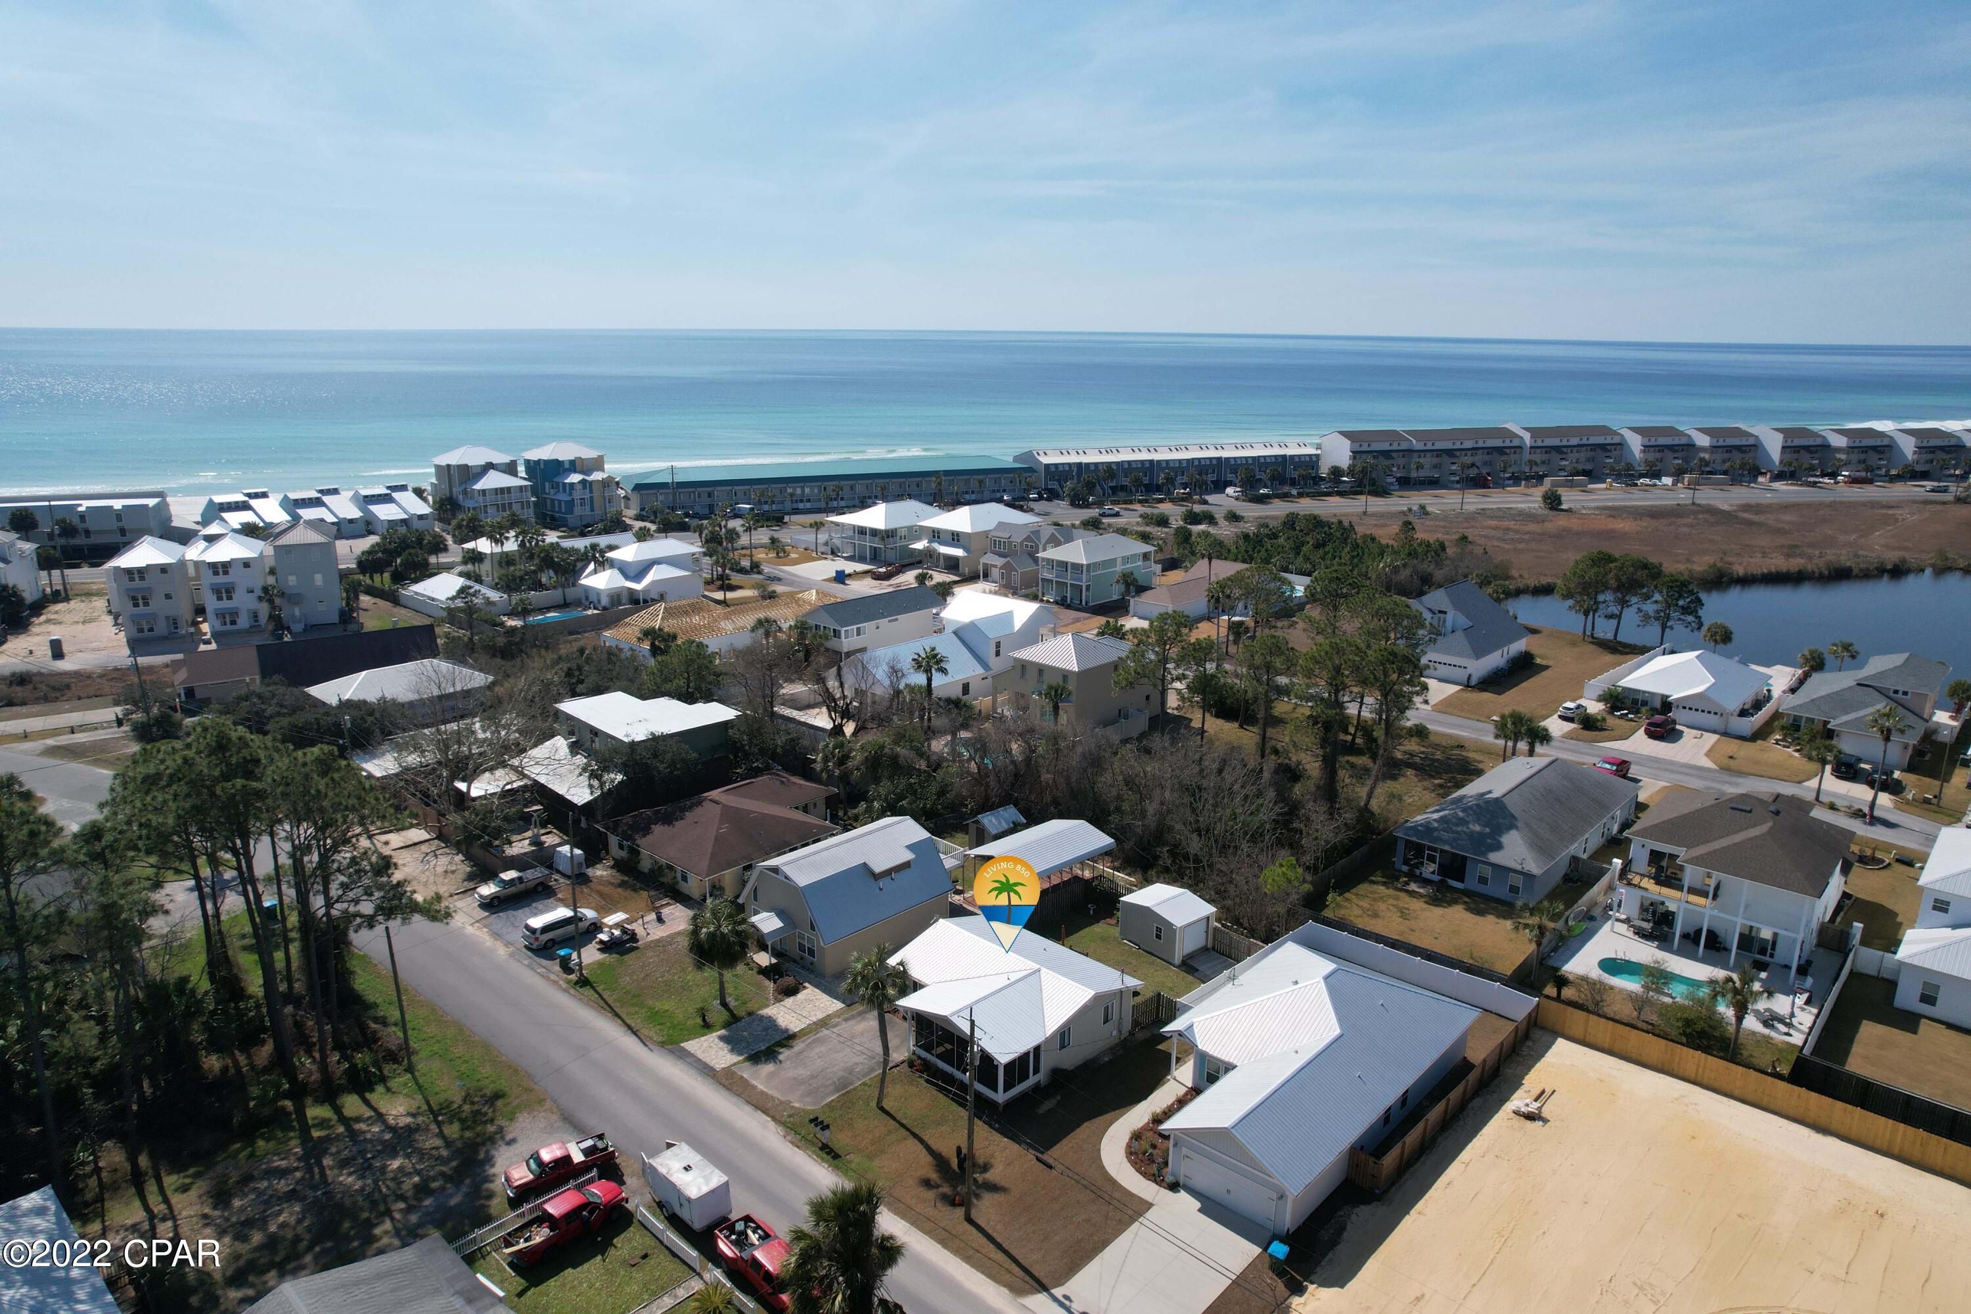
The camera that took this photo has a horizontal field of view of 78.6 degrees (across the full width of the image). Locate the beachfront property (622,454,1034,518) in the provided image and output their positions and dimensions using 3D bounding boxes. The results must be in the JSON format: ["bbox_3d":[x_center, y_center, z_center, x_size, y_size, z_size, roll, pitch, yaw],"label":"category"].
[{"bbox_3d":[-36.019,-42.620,291.456,98.800,8.700,19.300,-6,17,-24],"label":"beachfront property"}]

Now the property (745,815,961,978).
[{"bbox_3d":[-9.720,15.801,83.052,9.100,6.500,12.700,15,21,42],"label":"property"}]

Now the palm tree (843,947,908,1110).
[{"bbox_3d":[-5.671,19.421,62.738,3.328,9.350,3.328,0,15,0],"label":"palm tree"}]

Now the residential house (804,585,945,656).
[{"bbox_3d":[-14.438,-5.058,159.673,8.200,6.200,18.500,15,21,42],"label":"residential house"}]

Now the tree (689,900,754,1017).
[{"bbox_3d":[-16.400,18.560,74.500,3.850,6.700,3.850,1,15,0],"label":"tree"}]

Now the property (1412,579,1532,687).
[{"bbox_3d":[59.227,-3.926,153.230,14.500,8.700,19.000,14,20,40],"label":"property"}]

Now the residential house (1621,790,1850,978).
[{"bbox_3d":[52.576,14.180,84.775,12.111,9.363,14.961,14,20,41],"label":"residential house"}]

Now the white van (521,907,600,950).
[{"bbox_3d":[-29.220,18.610,83.260,1.970,1.760,5.100,14,20,40],"label":"white van"}]

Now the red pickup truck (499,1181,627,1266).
[{"bbox_3d":[-18.995,25.619,54.924,1.850,1.800,5.200,14,21,42],"label":"red pickup truck"}]

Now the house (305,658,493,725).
[{"bbox_3d":[-62.449,3.470,128.637,15.500,5.300,10.500,-14,21,-43],"label":"house"}]

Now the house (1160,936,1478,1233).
[{"bbox_3d":[16.710,21.022,65.500,12.162,5.699,21.372,14,20,41],"label":"house"}]

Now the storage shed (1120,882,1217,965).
[{"bbox_3d":[12.218,17.755,80.790,3.650,3.353,4.950,-12,20,-39],"label":"storage shed"}]

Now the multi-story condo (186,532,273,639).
[{"bbox_3d":[-104.104,-11.037,167.199,8.050,12.200,12.500,-7,17,-24],"label":"multi-story condo"}]

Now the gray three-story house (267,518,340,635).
[{"bbox_3d":[-89.919,-12.089,160.617,6.878,13.056,14.943,-6,17,-24],"label":"gray three-story house"}]

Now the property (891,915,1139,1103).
[{"bbox_3d":[0.632,19.854,71.616,12.620,4.478,11.602,14,20,41],"label":"property"}]

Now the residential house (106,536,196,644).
[{"bbox_3d":[-114.500,-10.010,165.200,9.000,12.300,14.300,-6,17,-23],"label":"residential house"}]

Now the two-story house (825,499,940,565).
[{"bbox_3d":[-15.502,-22.416,210.185,14.393,9.128,19.807,13,20,39],"label":"two-story house"}]

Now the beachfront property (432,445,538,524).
[{"bbox_3d":[-106.370,-36.660,257.720,15.200,15.200,26.500,-12,20,-38],"label":"beachfront property"}]

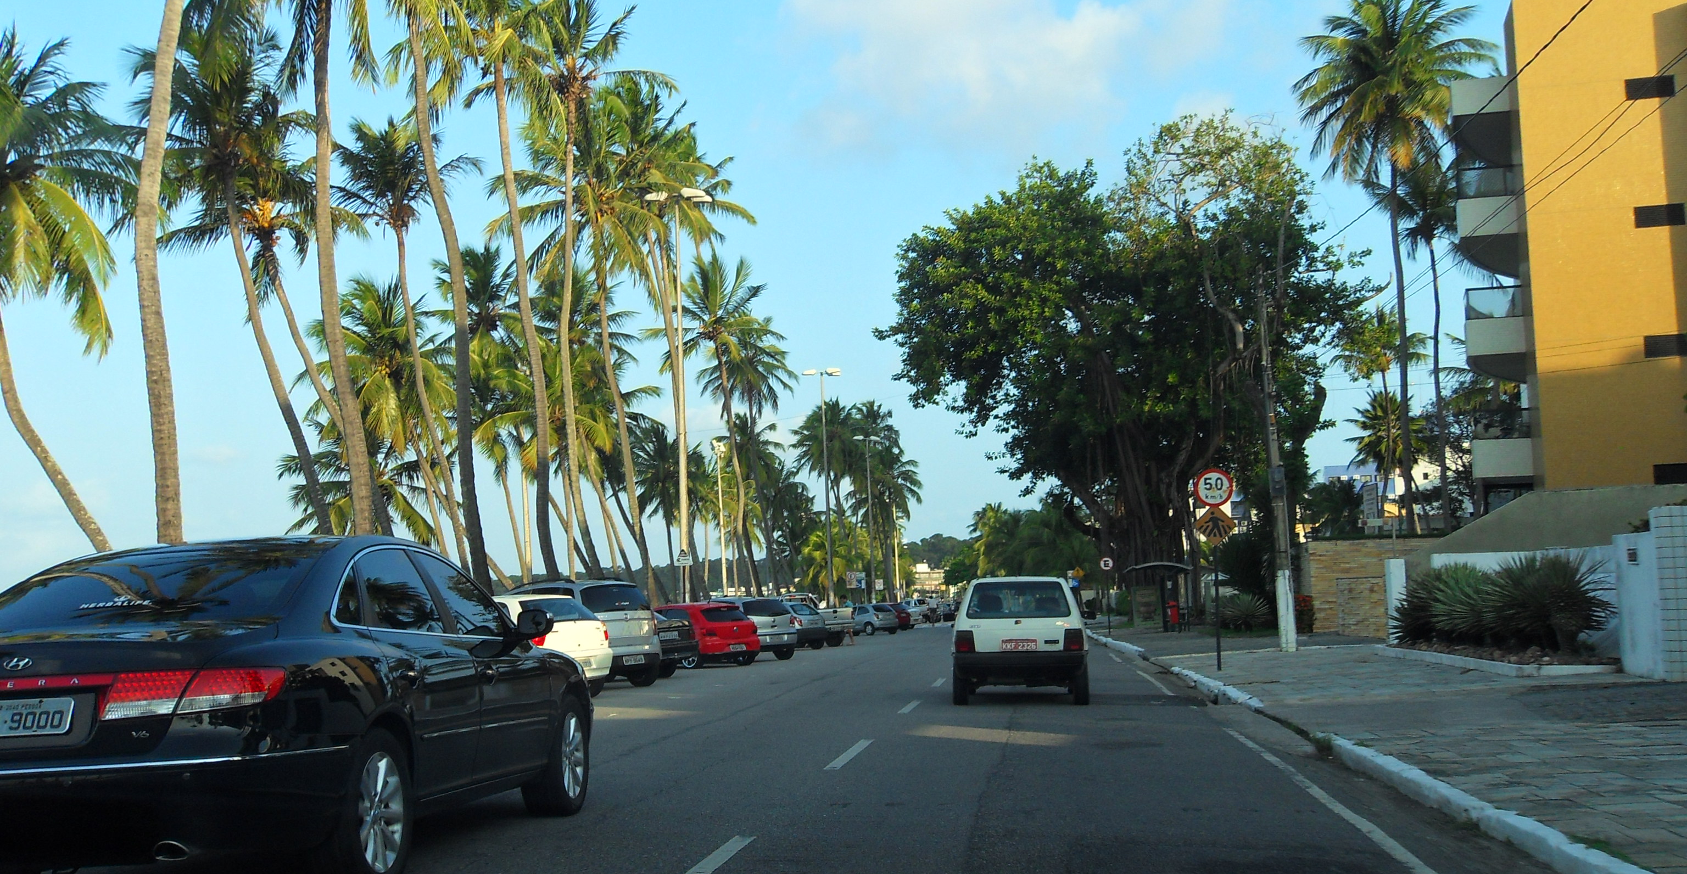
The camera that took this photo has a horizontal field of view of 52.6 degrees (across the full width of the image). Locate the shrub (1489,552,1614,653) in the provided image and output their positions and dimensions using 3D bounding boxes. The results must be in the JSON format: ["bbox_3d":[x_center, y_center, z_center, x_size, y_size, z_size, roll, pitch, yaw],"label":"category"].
[{"bbox_3d":[9.419,2.201,22.700,1.666,1.333,1.666,-2,-6,0],"label":"shrub"}]

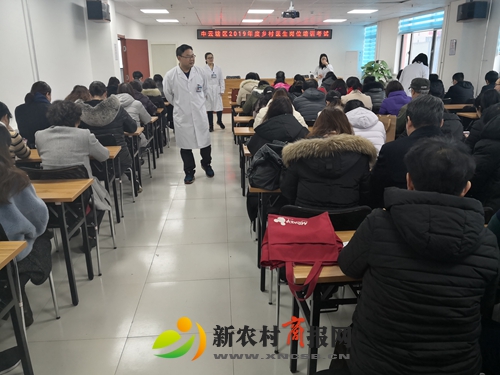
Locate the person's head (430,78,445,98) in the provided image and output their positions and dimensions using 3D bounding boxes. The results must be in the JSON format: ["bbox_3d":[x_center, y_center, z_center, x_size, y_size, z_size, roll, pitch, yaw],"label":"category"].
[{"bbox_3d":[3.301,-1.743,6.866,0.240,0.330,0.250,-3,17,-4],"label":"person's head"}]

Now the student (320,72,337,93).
[{"bbox_3d":[1.642,-1.746,8.202,0.460,1.333,0.720,-2,17,-4],"label":"student"}]

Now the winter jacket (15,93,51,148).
[{"bbox_3d":[-2.112,-0.570,4.089,0.512,0.690,0.473,-2,18,-4],"label":"winter jacket"}]

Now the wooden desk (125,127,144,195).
[{"bbox_3d":[-1.907,-0.301,4.709,1.300,0.750,0.450,-2,18,-4],"label":"wooden desk"}]

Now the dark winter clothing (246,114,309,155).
[{"bbox_3d":[0.228,-0.235,3.187,0.540,0.710,0.500,-1,18,-4],"label":"dark winter clothing"}]

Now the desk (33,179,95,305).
[{"bbox_3d":[-1.663,0.389,2.565,1.200,0.745,0.420,-1,18,-4],"label":"desk"}]

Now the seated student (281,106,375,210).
[{"bbox_3d":[0.414,0.126,2.436,0.561,1.241,0.739,-2,18,-4],"label":"seated student"}]

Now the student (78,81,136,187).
[{"bbox_3d":[-1.490,-0.479,4.291,0.571,1.310,0.739,-2,18,-4],"label":"student"}]

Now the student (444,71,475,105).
[{"bbox_3d":[3.907,-1.478,7.396,0.550,1.335,0.780,-4,18,-12],"label":"student"}]

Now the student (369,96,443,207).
[{"bbox_3d":[0.937,0.137,2.373,0.570,1.340,0.800,0,18,-1],"label":"student"}]

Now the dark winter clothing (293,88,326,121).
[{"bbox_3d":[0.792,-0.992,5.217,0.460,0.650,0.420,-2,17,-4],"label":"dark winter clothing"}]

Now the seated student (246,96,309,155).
[{"bbox_3d":[0.222,-0.125,3.317,0.540,1.260,0.780,-1,18,-4],"label":"seated student"}]

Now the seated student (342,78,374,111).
[{"bbox_3d":[1.629,-1.141,6.316,0.512,1.251,0.709,-2,18,-4],"label":"seated student"}]

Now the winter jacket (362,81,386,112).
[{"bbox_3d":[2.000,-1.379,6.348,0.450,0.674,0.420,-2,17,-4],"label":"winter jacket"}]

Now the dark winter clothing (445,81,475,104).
[{"bbox_3d":[3.896,-1.610,7.290,0.560,0.750,0.500,-4,18,-12],"label":"dark winter clothing"}]

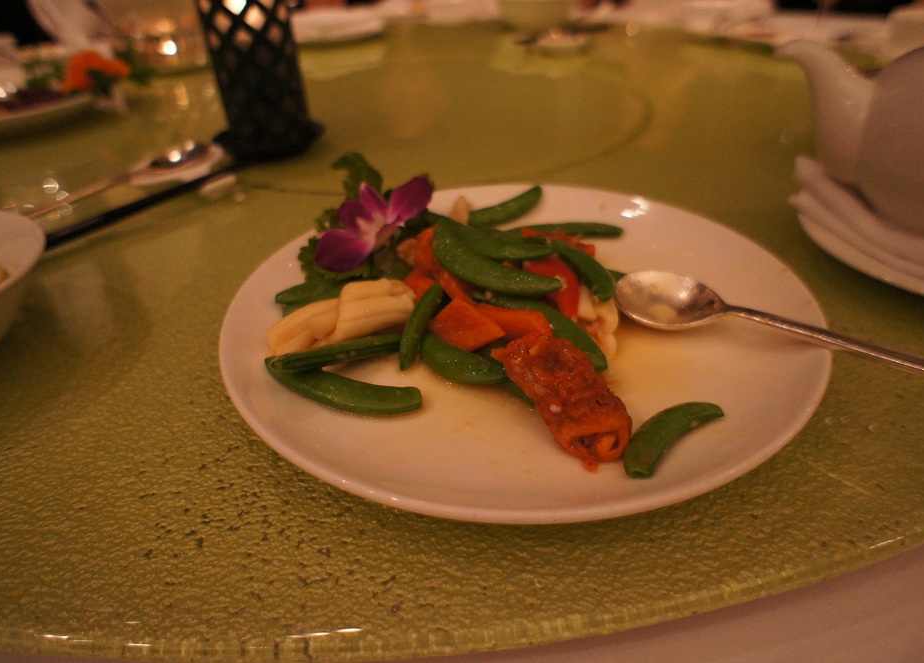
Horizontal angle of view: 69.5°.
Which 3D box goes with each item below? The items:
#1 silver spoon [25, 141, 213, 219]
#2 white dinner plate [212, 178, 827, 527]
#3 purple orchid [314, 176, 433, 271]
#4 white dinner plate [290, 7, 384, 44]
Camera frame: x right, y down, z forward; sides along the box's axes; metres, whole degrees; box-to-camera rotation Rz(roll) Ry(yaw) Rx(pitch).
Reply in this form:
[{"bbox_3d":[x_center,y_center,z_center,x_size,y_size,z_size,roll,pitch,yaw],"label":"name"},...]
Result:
[{"bbox_3d":[-0.263,-0.104,0.486,0.042,0.025,0.180,27,45,36],"label":"silver spoon"},{"bbox_3d":[0.026,-0.007,0.323,0.270,0.028,0.270,-2,35,1],"label":"white dinner plate"},{"bbox_3d":[-0.046,-0.056,0.350,0.052,0.042,0.055,5,35,11],"label":"purple orchid"},{"bbox_3d":[-0.232,-0.453,0.990,0.240,0.021,0.240,-3,35,0],"label":"white dinner plate"}]

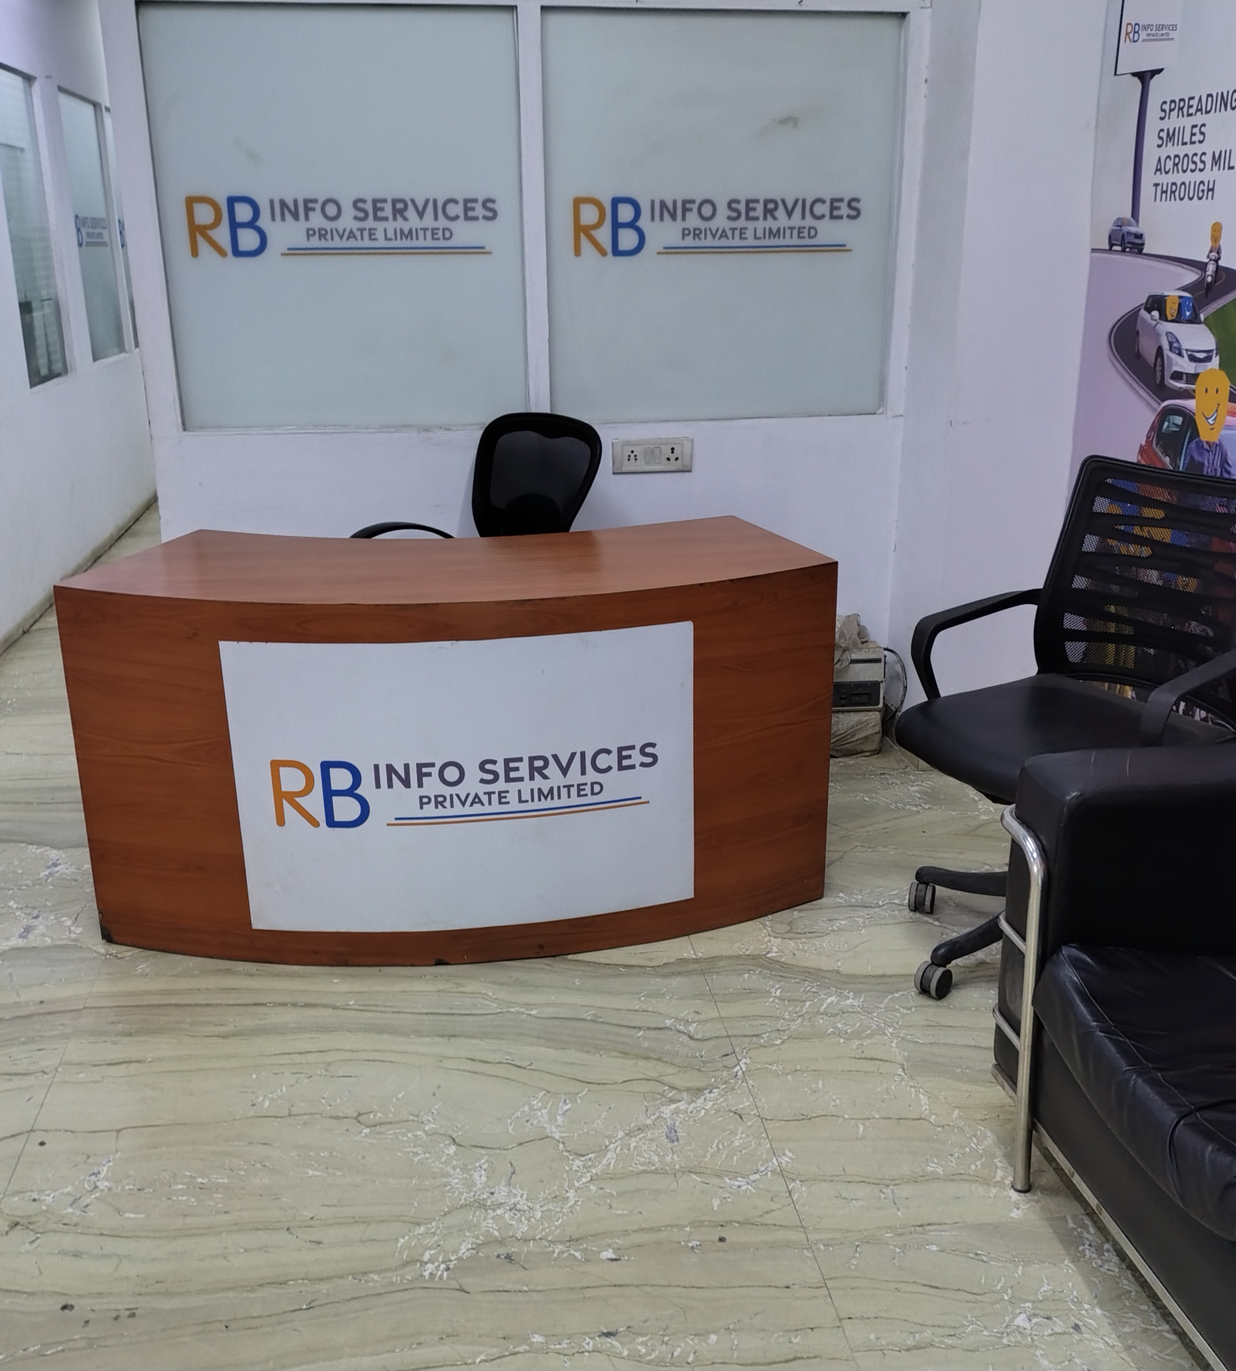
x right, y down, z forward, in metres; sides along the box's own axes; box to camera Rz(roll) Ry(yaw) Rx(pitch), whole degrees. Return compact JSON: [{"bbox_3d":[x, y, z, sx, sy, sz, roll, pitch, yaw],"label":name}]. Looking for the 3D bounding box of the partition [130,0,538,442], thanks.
[{"bbox_3d":[-0.684,-1.157,3.331,0.908,0.995,0.040,-2,19,-5],"label":"partition"}]

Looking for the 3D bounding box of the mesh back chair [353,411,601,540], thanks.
[{"bbox_3d":[-0.394,-0.154,3.237,0.640,0.970,0.610,-16,24,-39],"label":"mesh back chair"}]

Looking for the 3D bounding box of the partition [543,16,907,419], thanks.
[{"bbox_3d":[0.270,-1.196,3.409,0.912,0.985,0.040,-2,19,-5],"label":"partition"}]

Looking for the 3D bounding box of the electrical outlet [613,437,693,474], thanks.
[{"bbox_3d":[0.096,-0.618,3.565,0.217,0.091,0.020,-2,19,-5],"label":"electrical outlet"}]

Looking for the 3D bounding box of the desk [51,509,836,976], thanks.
[{"bbox_3d":[-0.322,0.095,2.830,1.520,0.757,0.675,-2,19,-5],"label":"desk"}]

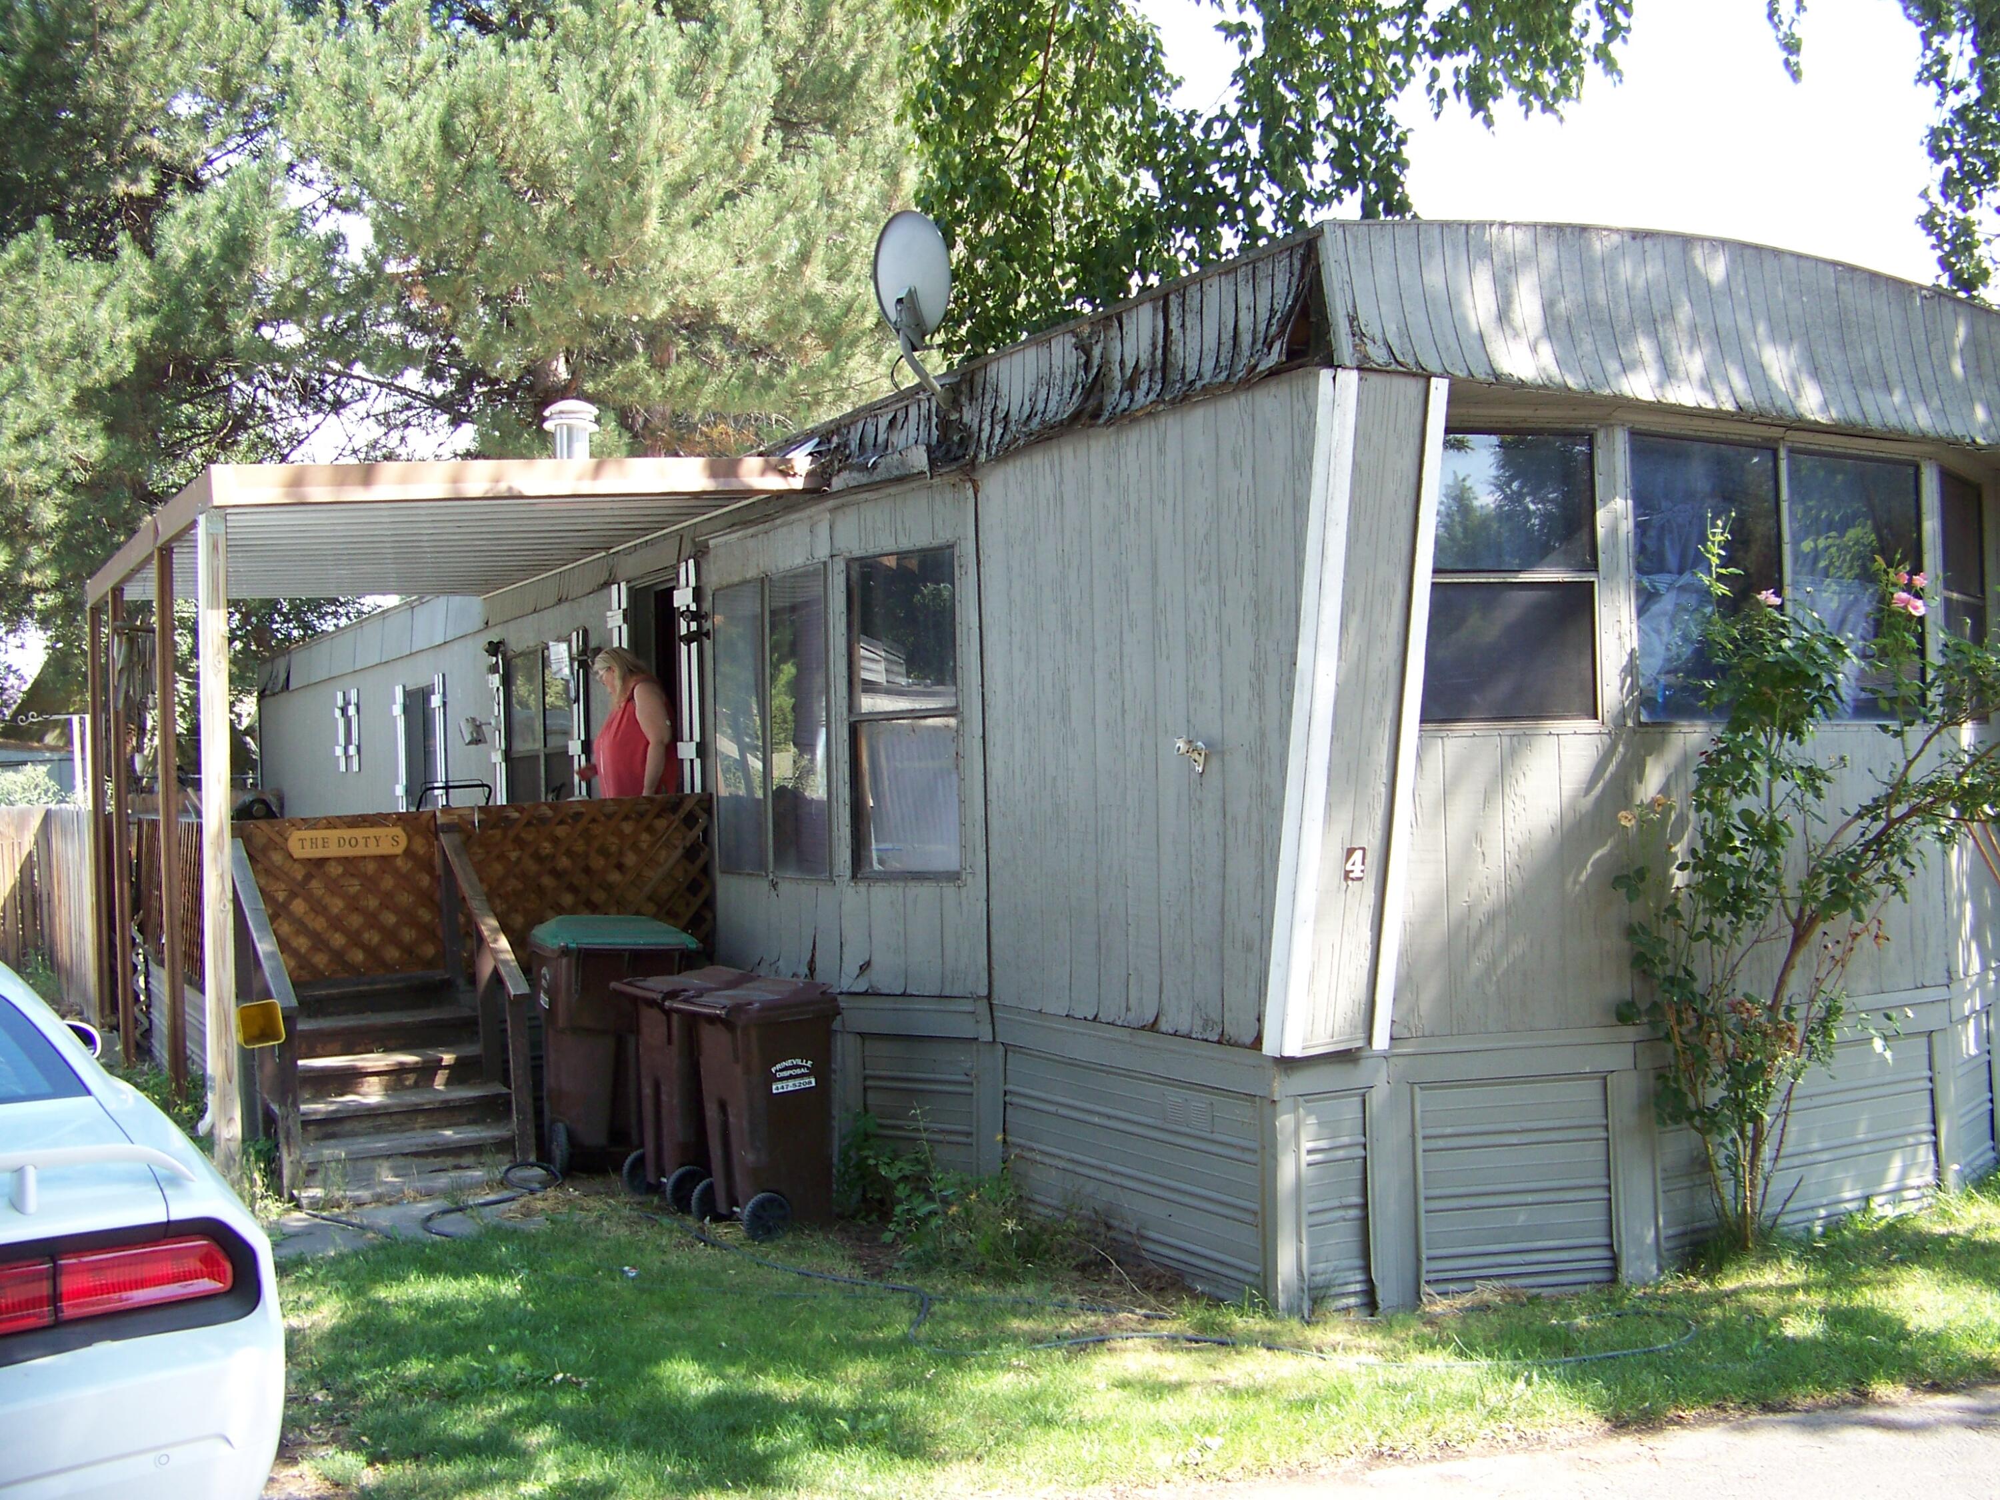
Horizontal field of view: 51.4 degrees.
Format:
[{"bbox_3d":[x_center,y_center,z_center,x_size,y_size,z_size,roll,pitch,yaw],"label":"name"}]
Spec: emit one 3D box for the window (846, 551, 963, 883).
[{"bbox_3d":[-0.393,-0.148,8.573,0.502,1.327,0.070,-2,-1,25],"label":"window"}]

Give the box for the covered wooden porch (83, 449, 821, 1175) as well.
[{"bbox_3d":[-3.370,0.294,11.578,2.686,3.146,5.564,-1,-1,-29],"label":"covered wooden porch"}]

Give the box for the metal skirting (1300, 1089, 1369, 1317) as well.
[{"bbox_3d":[1.127,1.516,6.934,0.284,0.745,0.040,-1,-1,-29],"label":"metal skirting"}]

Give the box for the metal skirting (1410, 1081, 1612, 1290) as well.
[{"bbox_3d":[1.776,1.502,7.157,0.723,0.747,0.040,-1,-1,-10],"label":"metal skirting"}]

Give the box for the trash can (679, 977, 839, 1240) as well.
[{"bbox_3d":[-0.968,1.415,8.313,0.520,0.945,0.490,-1,-1,-32],"label":"trash can"}]

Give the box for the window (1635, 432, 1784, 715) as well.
[{"bbox_3d":[2.561,-0.609,7.493,0.777,1.028,0.070,-1,-1,-30],"label":"window"}]

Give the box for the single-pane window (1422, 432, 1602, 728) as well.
[{"bbox_3d":[1.745,-0.595,7.189,0.684,1.011,0.070,-1,-1,-10],"label":"single-pane window"}]

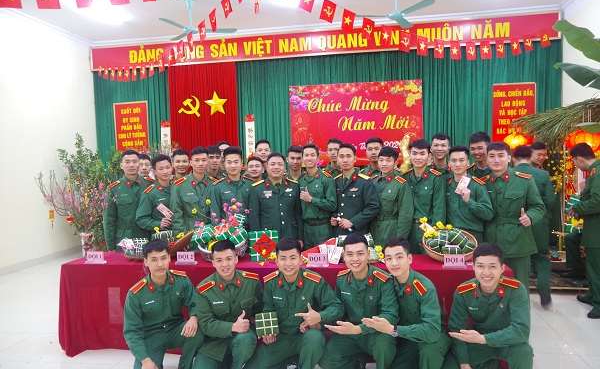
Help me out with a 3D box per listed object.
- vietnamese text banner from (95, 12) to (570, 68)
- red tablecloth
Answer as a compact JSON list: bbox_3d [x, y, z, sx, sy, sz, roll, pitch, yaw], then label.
[{"bbox_3d":[0.105,-2.582,8.246,8.695,0.472,0.060,-1,2,10],"label":"vietnamese text banner"},{"bbox_3d":[-0.194,1.004,3.721,3.540,0.760,0.590,-1,3,9],"label":"red tablecloth"}]

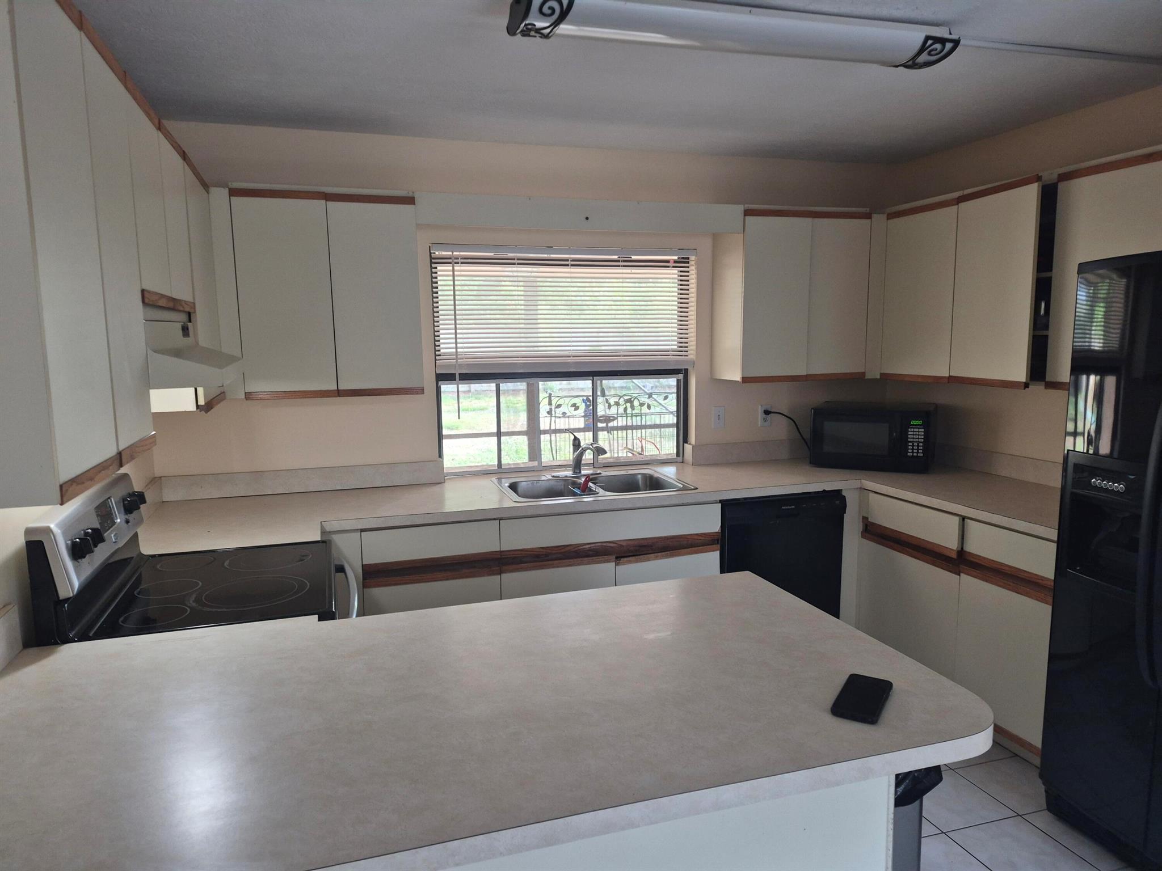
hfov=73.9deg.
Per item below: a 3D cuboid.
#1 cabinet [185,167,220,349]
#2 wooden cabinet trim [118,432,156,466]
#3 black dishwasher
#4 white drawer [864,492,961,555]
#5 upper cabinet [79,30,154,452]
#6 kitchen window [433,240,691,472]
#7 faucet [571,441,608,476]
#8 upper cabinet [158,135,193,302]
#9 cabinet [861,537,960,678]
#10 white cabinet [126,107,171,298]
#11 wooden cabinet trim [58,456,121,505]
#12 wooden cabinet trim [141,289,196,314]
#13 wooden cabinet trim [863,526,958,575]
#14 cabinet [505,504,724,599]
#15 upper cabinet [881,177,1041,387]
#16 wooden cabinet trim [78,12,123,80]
[{"bbox_3d":[-1.428,-0.491,2.588,0.316,0.737,0.525,-3,8,-18],"label":"cabinet"},{"bbox_3d":[-0.900,0.026,1.556,0.022,0.036,0.314,-3,8,-18],"label":"wooden cabinet trim"},{"bbox_3d":[0.810,0.648,3.706,0.603,0.845,0.590,-3,8,-18],"label":"black dishwasher"},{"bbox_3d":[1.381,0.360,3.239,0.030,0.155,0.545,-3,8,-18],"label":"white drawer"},{"bbox_3d":[-1.063,-0.348,1.497,0.311,0.753,0.331,-3,8,-18],"label":"upper cabinet"},{"bbox_3d":[-0.056,-0.356,3.738,1.302,1.083,0.106,-3,8,-18],"label":"kitchen window"},{"bbox_3d":[0.030,0.103,3.608,0.075,0.170,0.220,-8,10,-43],"label":"faucet"},{"bbox_3d":[-1.245,-0.577,2.097,0.282,0.440,0.354,-3,8,-18],"label":"upper cabinet"},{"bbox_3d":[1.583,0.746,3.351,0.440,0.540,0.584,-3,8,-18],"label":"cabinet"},{"bbox_3d":[-1.173,-0.546,1.798,0.311,0.434,0.365,-3,8,-18],"label":"white cabinet"},{"bbox_3d":[-0.815,0.068,1.275,0.021,0.031,0.350,-3,8,-18],"label":"wooden cabinet trim"},{"bbox_3d":[-1.088,-0.347,2.035,0.022,0.031,0.731,-3,8,-18],"label":"wooden cabinet trim"},{"bbox_3d":[1.377,0.482,3.250,0.025,0.048,0.584,-3,8,-18],"label":"wooden cabinet trim"},{"bbox_3d":[0.062,0.660,3.537,0.980,0.763,0.580,-3,8,-18],"label":"cabinet"},{"bbox_3d":[1.745,-0.623,3.355,0.350,0.786,0.920,-3,8,-18],"label":"upper cabinet"},{"bbox_3d":[-0.936,-0.744,1.500,0.022,0.034,0.312,-3,8,-18],"label":"wooden cabinet trim"}]

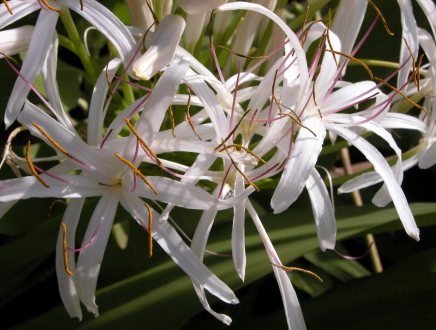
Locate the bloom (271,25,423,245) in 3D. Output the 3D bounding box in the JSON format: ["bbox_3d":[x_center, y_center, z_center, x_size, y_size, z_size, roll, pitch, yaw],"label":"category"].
[{"bbox_3d":[0.071,-0.019,0.500,0.085,0.120,0.080,-5,-13,-16],"label":"bloom"}]

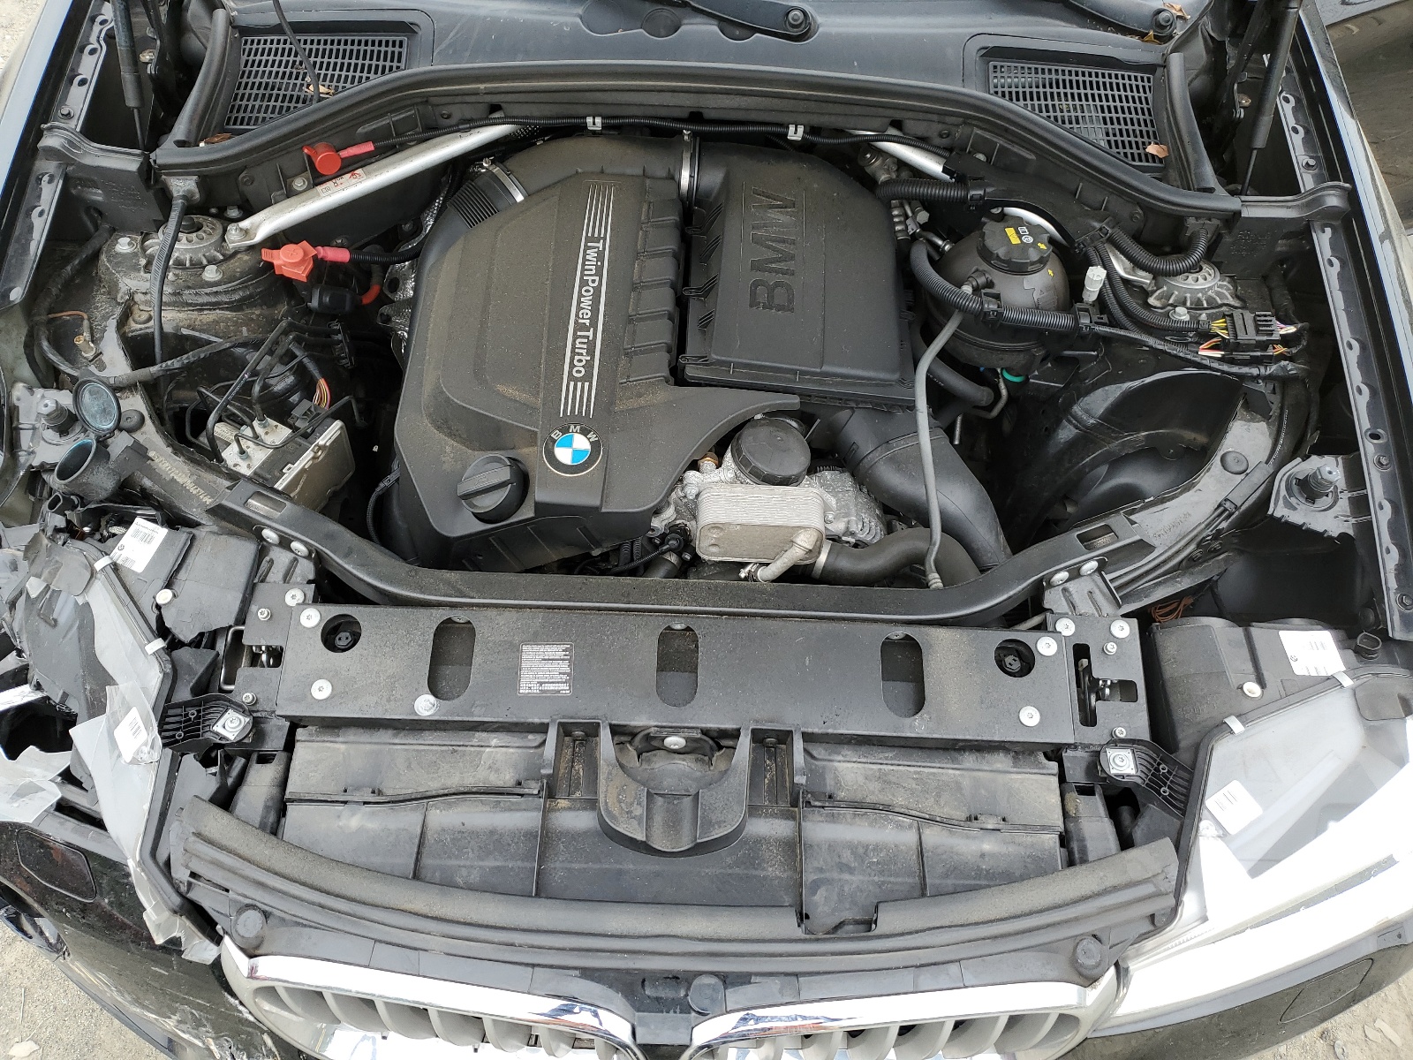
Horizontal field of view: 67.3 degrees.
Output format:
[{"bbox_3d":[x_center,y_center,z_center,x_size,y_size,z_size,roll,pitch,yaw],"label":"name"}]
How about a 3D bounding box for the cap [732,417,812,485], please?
[{"bbox_3d":[0.072,-0.088,1.185,0.089,0.034,0.089,4,53,-6],"label":"cap"}]

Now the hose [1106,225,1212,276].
[{"bbox_3d":[0.554,-0.340,1.300,0.122,0.045,0.065,0,53,-2],"label":"hose"}]

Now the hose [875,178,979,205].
[{"bbox_3d":[0.275,-0.421,1.320,0.127,0.027,0.027,2,53,-1],"label":"hose"}]

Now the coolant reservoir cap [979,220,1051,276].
[{"bbox_3d":[0.356,-0.324,1.225,0.083,0.030,0.083,0,53,-2],"label":"coolant reservoir cap"}]

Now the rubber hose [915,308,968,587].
[{"bbox_3d":[0.252,-0.094,1.150,0.052,0.110,0.310,5,53,1],"label":"rubber hose"}]

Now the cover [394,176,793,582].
[{"bbox_3d":[-0.128,-0.178,1.235,0.420,0.140,0.500,3,59,-1],"label":"cover"}]

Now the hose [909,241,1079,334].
[{"bbox_3d":[0.332,-0.282,1.225,0.178,0.045,0.110,0,53,-2],"label":"hose"}]

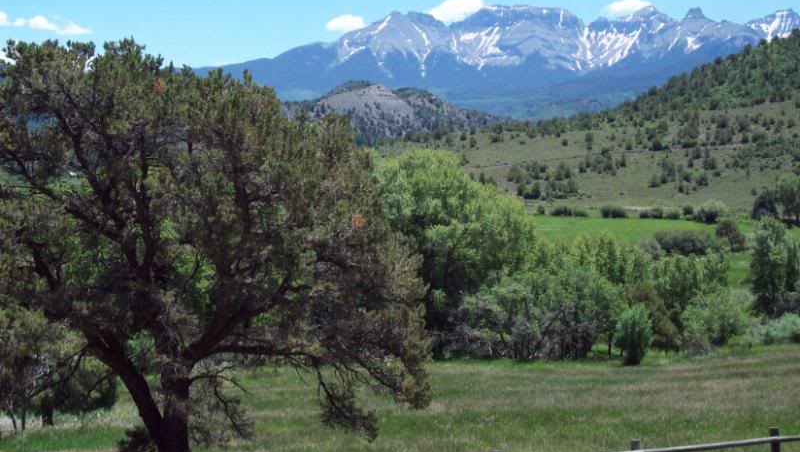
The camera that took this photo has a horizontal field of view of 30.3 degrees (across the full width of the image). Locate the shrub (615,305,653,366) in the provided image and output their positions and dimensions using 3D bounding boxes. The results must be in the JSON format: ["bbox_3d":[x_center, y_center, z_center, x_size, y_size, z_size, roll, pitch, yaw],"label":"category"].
[{"bbox_3d":[11.840,5.552,75.000,1.930,3.140,1.900,0,2,0],"label":"shrub"}]

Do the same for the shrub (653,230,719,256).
[{"bbox_3d":[32.929,2.069,170.000,7.360,3.100,4.500,0,2,0],"label":"shrub"}]

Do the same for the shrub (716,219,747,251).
[{"bbox_3d":[40.220,1.156,180.000,3.890,4.140,3.500,0,2,0],"label":"shrub"}]

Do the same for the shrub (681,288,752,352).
[{"bbox_3d":[16.905,5.101,79.000,3.850,3.530,3.400,0,2,0],"label":"shrub"}]

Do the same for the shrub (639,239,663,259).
[{"bbox_3d":[27.944,2.622,165.000,2.680,2.450,2.500,0,2,0],"label":"shrub"}]

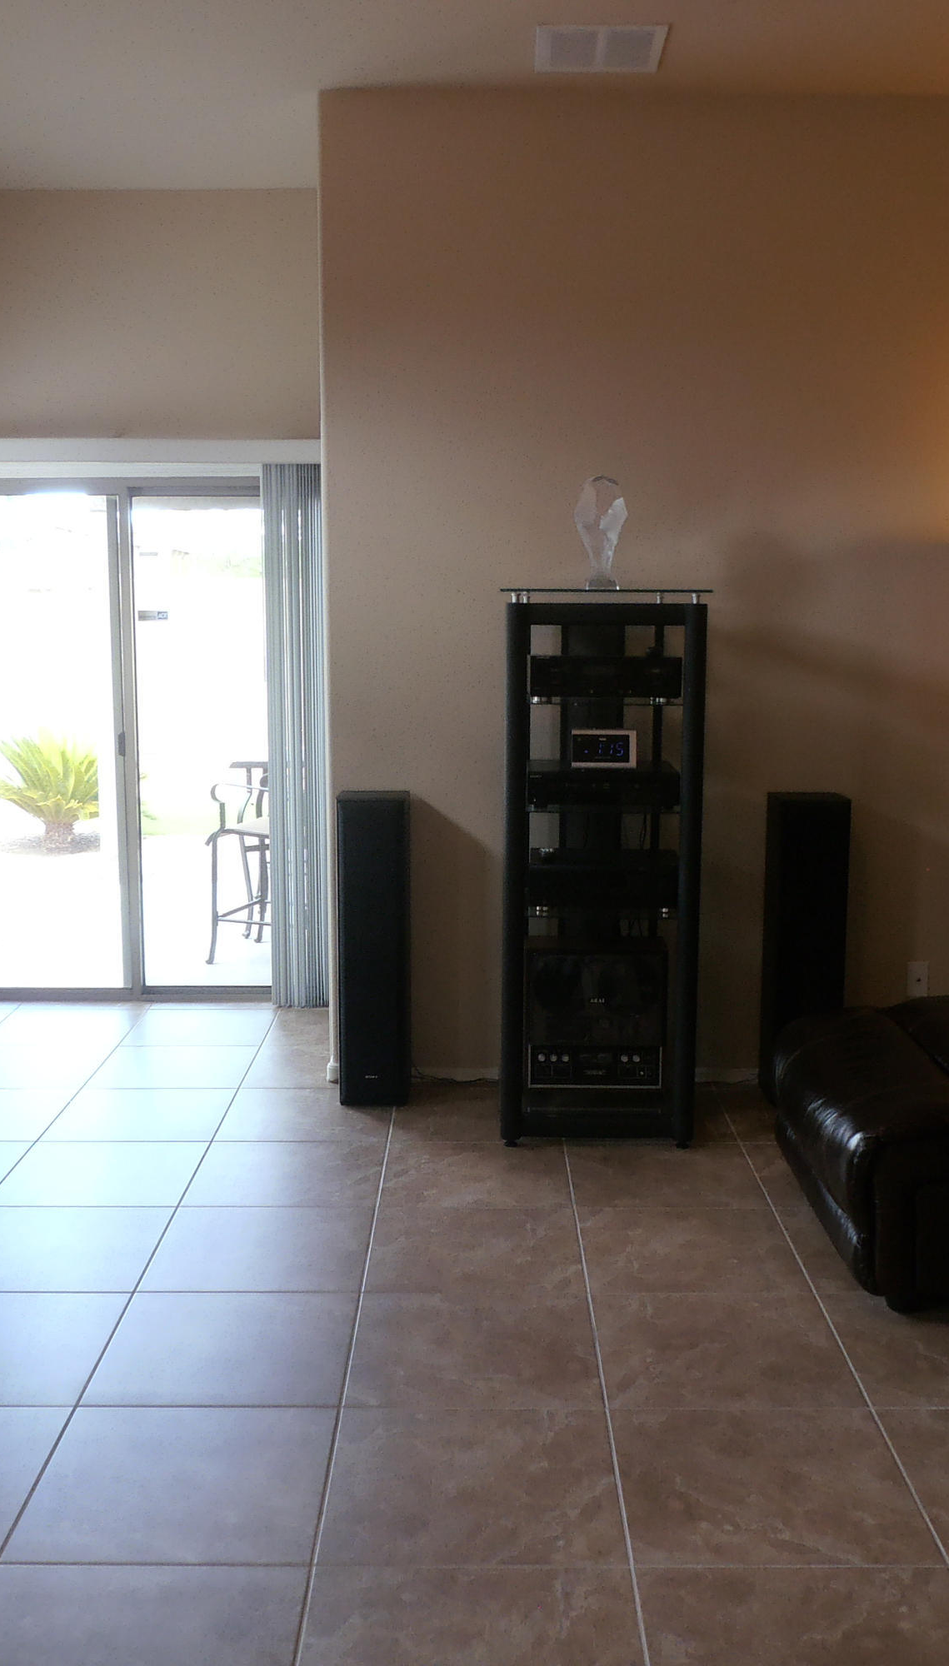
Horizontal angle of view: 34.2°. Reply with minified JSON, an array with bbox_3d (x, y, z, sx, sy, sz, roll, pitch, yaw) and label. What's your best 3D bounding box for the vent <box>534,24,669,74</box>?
[{"bbox_3d":[0.345,-2.164,4.263,0.353,0.020,0.362,0,8,0],"label":"vent"}]

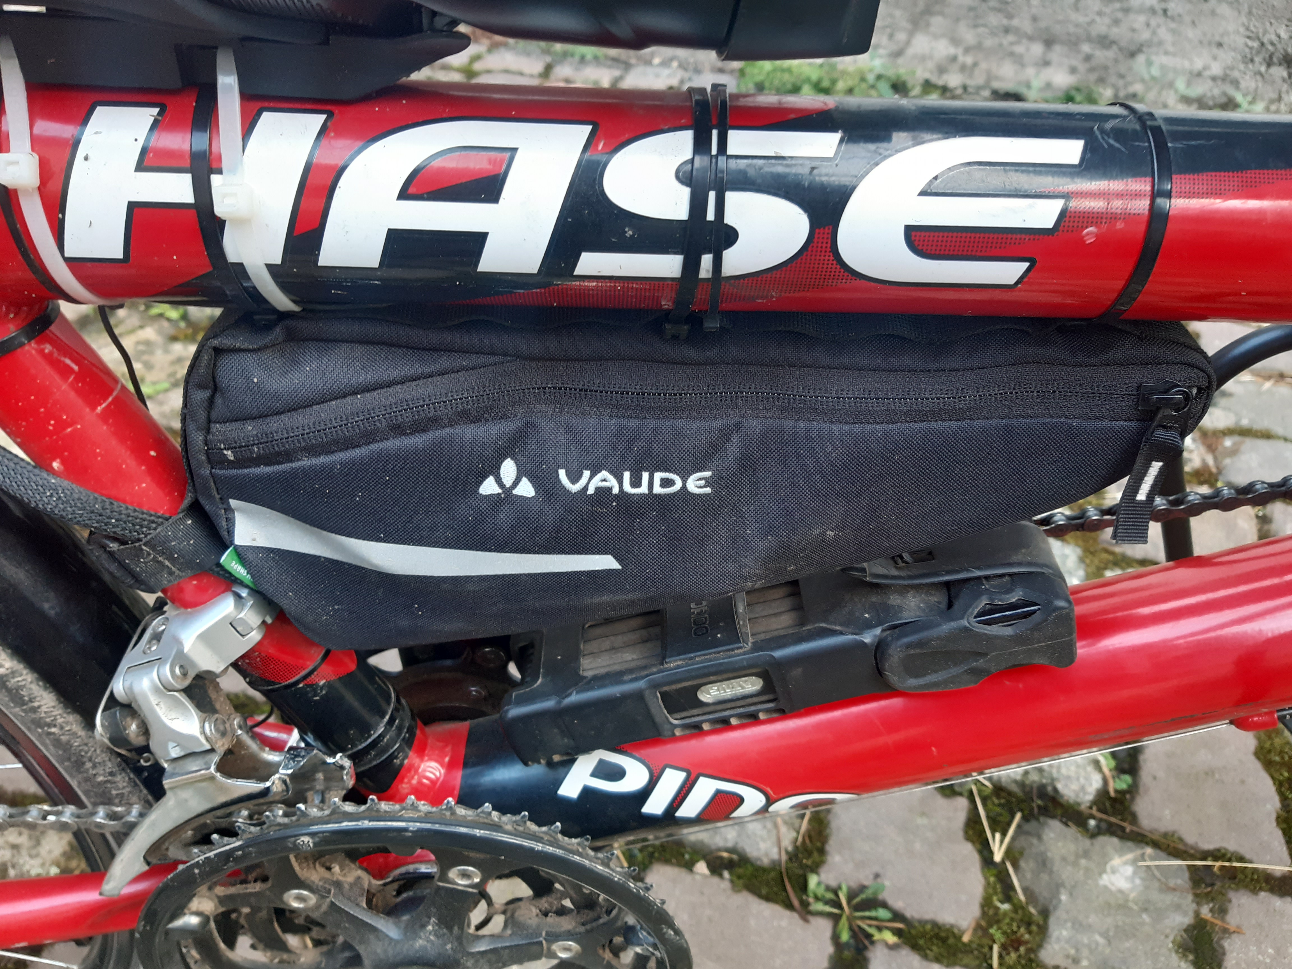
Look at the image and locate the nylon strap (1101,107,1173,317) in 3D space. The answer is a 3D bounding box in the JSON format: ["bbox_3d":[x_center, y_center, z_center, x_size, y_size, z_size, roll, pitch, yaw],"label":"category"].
[{"bbox_3d":[0.121,-0.071,0.258,0.005,0.058,0.058,2,38,-3],"label":"nylon strap"}]

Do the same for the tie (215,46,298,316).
[{"bbox_3d":[-0.095,-0.078,0.247,0.009,0.067,0.061,3,38,3],"label":"tie"}]

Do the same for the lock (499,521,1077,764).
[{"bbox_3d":[0.047,0.058,0.357,0.200,0.049,0.048,-15,37,11],"label":"lock"}]

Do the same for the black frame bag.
[{"bbox_3d":[0.012,-0.005,0.307,0.280,0.119,0.056,1,38,-2],"label":"black frame bag"}]

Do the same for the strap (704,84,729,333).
[{"bbox_3d":[0.018,-0.072,0.255,0.004,0.063,0.058,1,38,1],"label":"strap"}]

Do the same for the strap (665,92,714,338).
[{"bbox_3d":[0.011,-0.071,0.256,0.007,0.063,0.058,3,38,-5],"label":"strap"}]

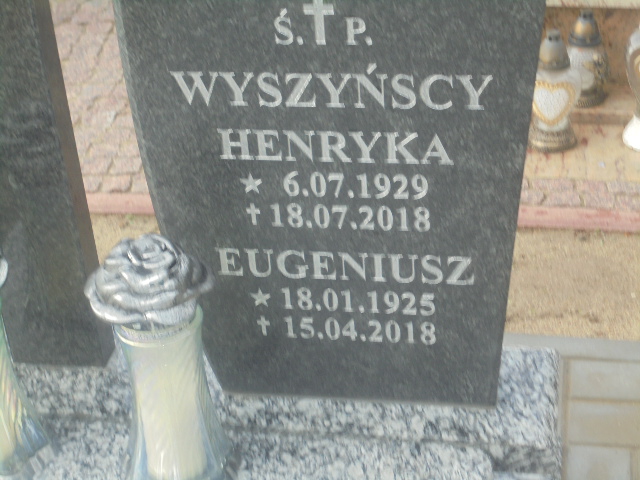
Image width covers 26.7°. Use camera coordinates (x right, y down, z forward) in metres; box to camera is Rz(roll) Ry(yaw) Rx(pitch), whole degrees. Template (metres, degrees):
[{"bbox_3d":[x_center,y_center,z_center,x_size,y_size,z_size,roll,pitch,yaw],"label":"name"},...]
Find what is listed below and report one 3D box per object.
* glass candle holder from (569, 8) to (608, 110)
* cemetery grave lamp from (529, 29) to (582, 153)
[{"bbox_3d":[0.563,-0.388,2.840,0.101,0.192,0.101,2,32,11],"label":"glass candle holder"},{"bbox_3d":[0.471,-0.306,2.716,0.105,0.245,0.105,1,32,10],"label":"cemetery grave lamp"}]

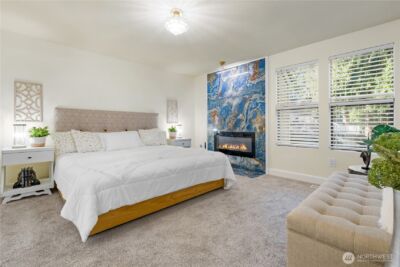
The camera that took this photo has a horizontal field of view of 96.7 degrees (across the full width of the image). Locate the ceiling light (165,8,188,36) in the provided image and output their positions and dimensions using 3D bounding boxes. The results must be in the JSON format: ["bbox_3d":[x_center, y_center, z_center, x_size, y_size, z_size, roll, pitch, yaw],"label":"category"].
[{"bbox_3d":[-0.293,-1.377,2.219,0.284,0.305,0.284,0,2,0],"label":"ceiling light"}]

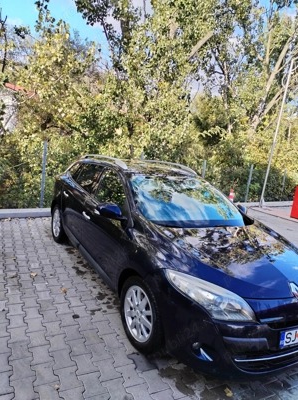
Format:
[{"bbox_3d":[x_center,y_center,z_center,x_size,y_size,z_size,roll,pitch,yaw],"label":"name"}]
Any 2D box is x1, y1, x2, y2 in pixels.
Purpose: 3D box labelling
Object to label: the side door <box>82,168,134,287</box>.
[{"bbox_3d":[-0.426,0.238,3.234,0.260,1.060,1.150,0,12,-31],"label":"side door"}]

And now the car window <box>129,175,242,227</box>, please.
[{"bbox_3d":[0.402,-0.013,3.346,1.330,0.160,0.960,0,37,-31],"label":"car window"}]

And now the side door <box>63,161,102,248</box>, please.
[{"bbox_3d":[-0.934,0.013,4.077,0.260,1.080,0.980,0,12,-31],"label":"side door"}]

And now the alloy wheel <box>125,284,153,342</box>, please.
[{"bbox_3d":[-0.028,0.943,2.529,0.170,0.448,0.448,0,12,-34],"label":"alloy wheel"}]

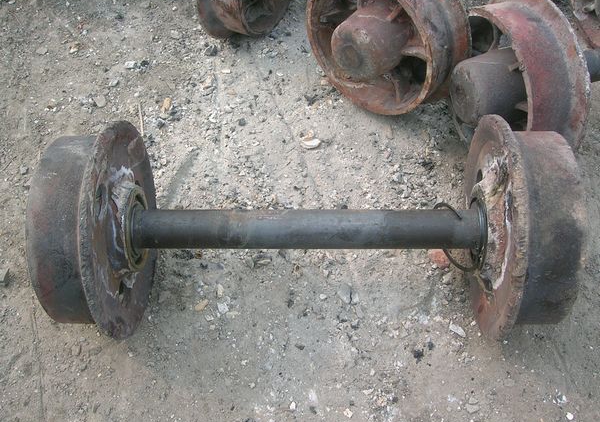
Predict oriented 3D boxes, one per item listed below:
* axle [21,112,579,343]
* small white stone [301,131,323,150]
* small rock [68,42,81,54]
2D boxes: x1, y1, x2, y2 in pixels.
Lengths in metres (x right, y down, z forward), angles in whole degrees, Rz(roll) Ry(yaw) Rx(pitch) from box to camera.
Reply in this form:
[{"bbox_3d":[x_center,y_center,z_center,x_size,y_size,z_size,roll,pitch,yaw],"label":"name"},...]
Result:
[{"bbox_3d":[0.007,0.029,0.987,0.805,0.354,0.354,0,60,3],"label":"axle"},{"bbox_3d":[0.024,-0.148,1.278,0.041,0.017,0.034,0,60,3],"label":"small white stone"},{"bbox_3d":[-0.537,-0.386,1.445,0.020,0.013,0.018,0,60,3],"label":"small rock"}]

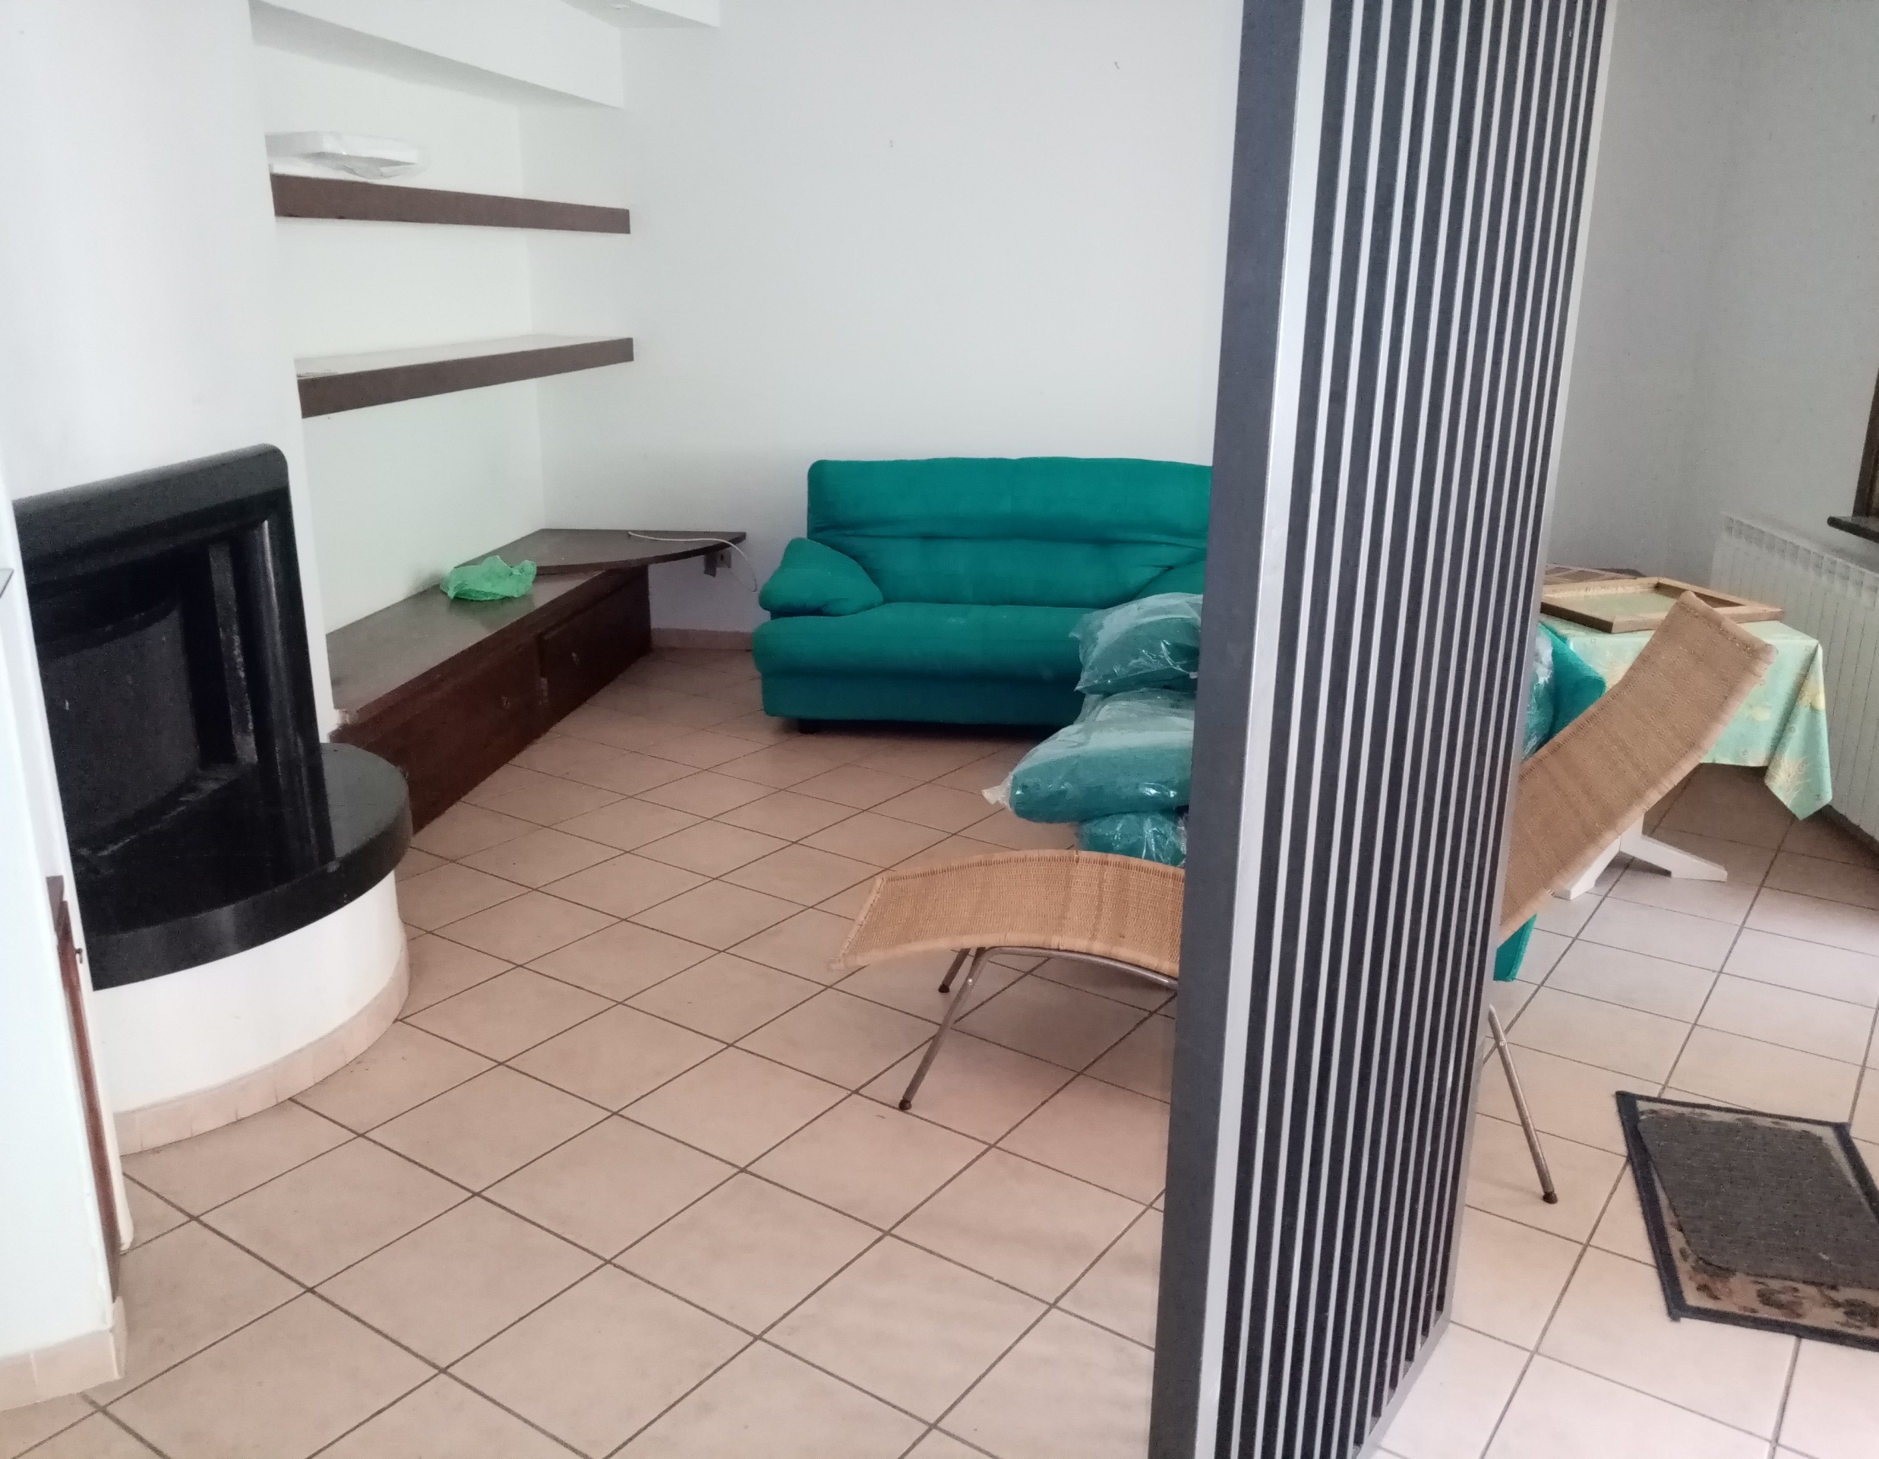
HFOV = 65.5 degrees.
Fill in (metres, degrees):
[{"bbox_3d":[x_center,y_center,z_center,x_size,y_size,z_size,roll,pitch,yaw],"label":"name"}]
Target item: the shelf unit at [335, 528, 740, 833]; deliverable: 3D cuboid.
[{"bbox_3d":[-1.398,-0.205,4.915,0.876,0.515,2.663,3,17,6],"label":"shelf unit"}]

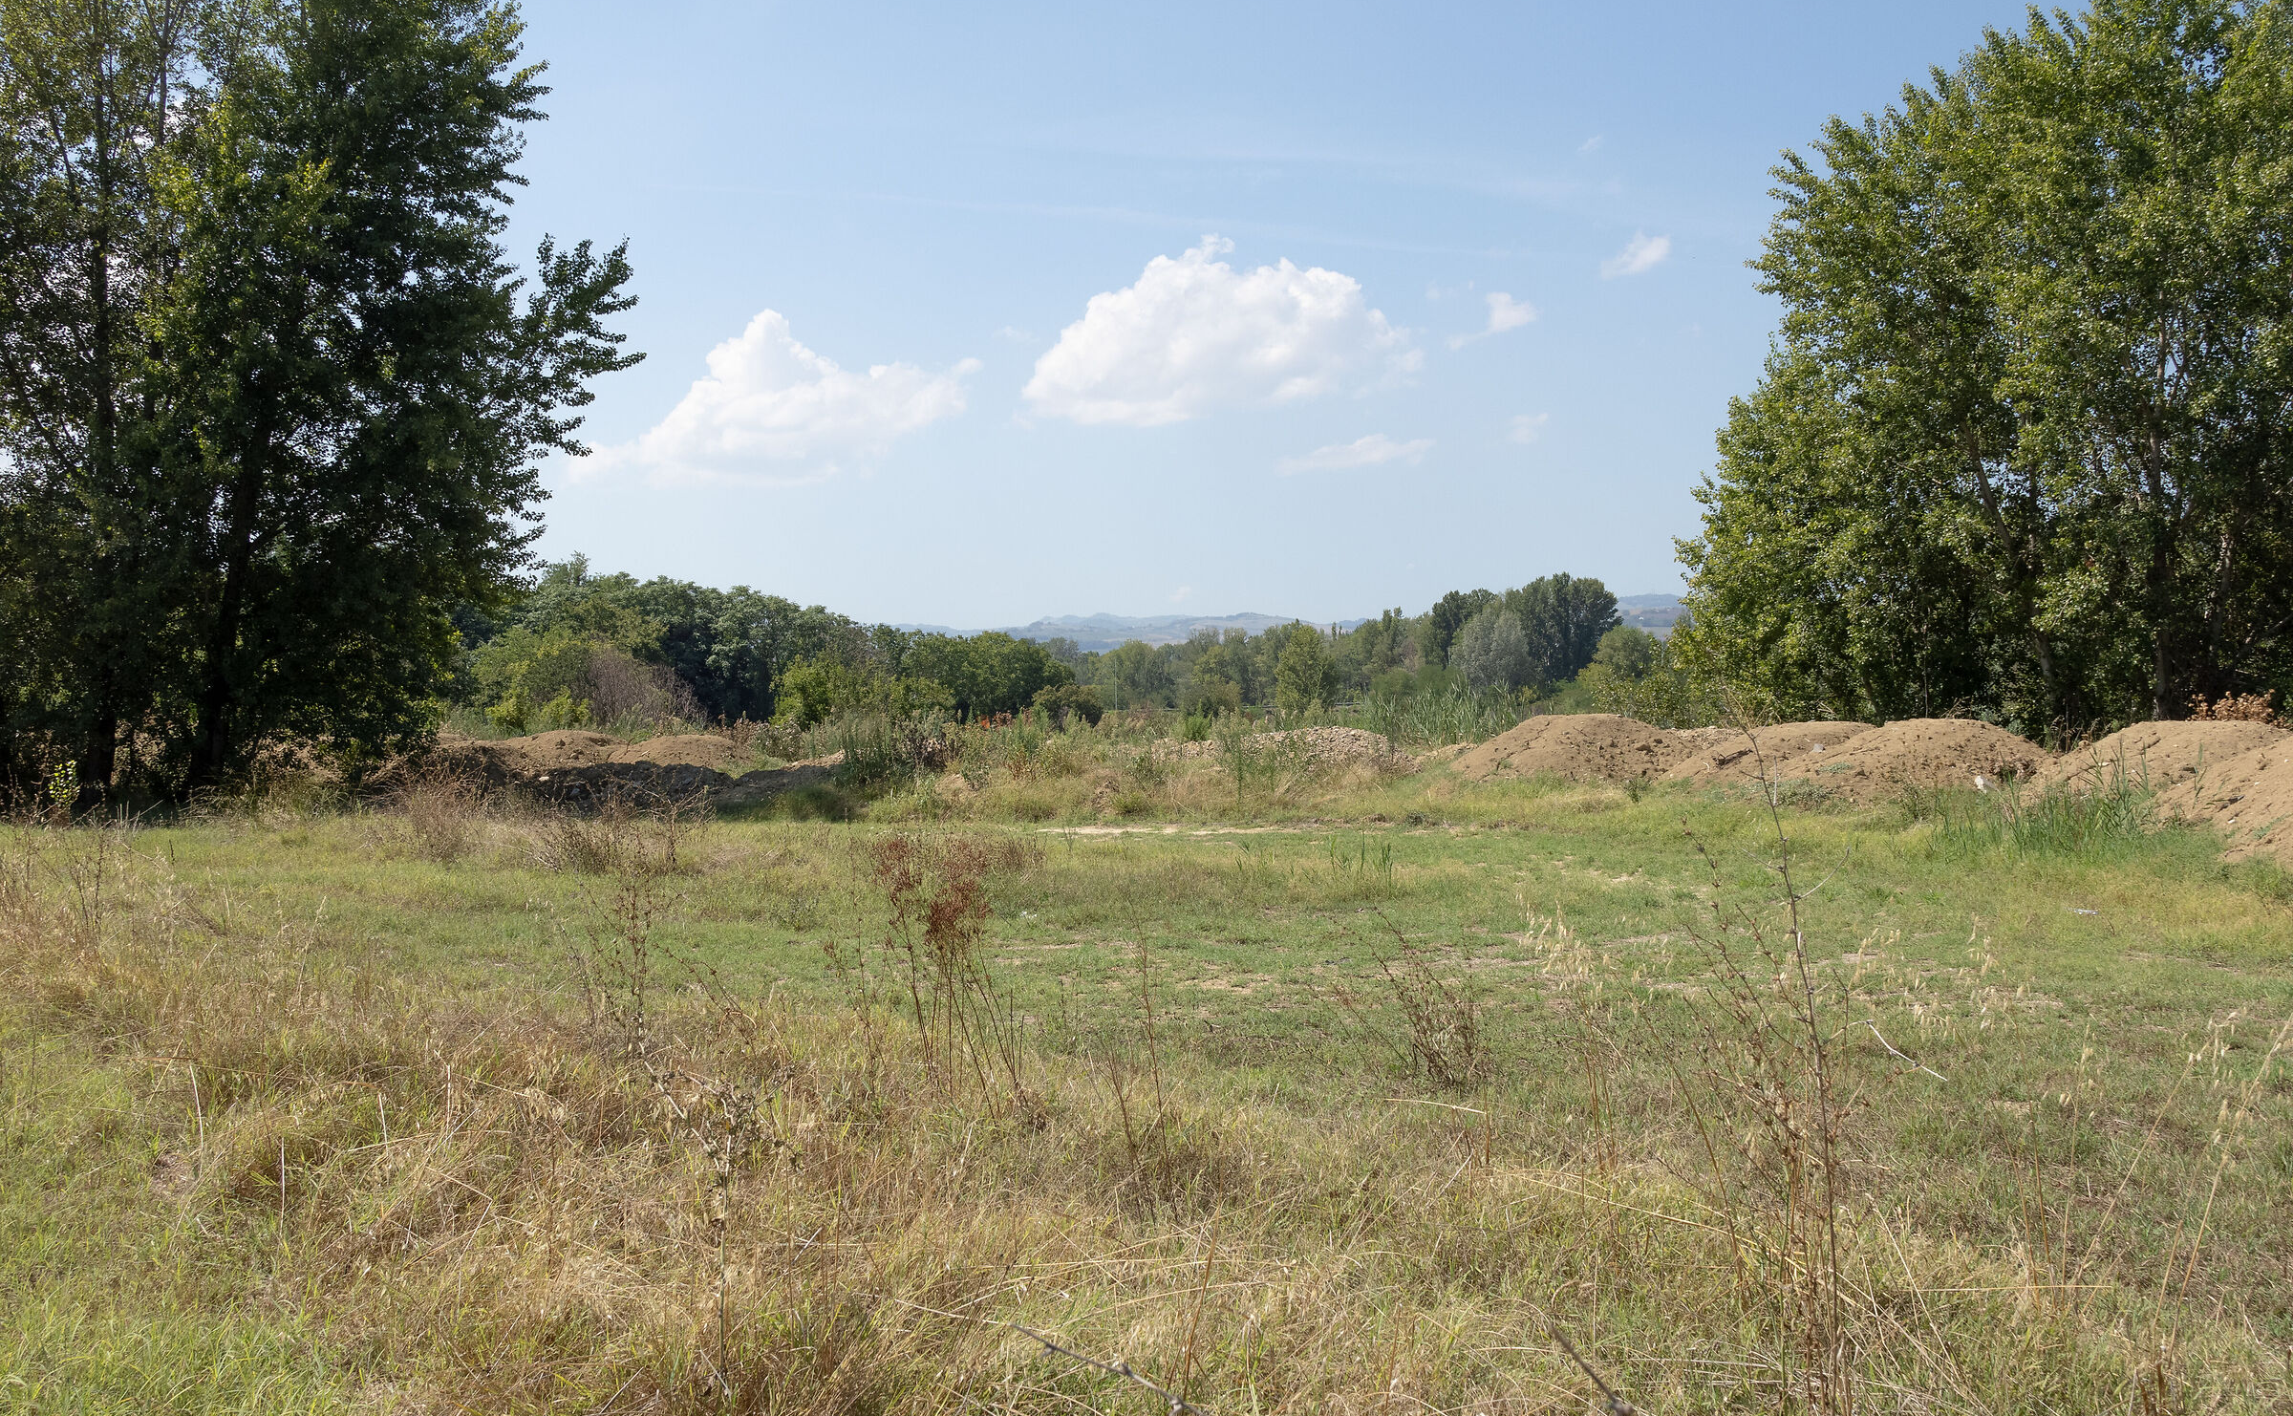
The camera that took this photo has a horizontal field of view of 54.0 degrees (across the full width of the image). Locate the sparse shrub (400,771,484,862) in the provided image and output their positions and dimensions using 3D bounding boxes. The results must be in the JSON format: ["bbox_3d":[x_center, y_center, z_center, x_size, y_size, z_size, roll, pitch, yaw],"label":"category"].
[{"bbox_3d":[-6.339,0.972,20.200,0.750,0.840,0.650,0,1,0],"label":"sparse shrub"}]

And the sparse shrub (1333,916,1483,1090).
[{"bbox_3d":[1.018,1.151,8.800,0.580,0.690,0.500,0,1,0],"label":"sparse shrub"}]

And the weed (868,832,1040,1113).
[{"bbox_3d":[-0.710,0.977,8.300,0.610,1.040,0.500,0,1,0],"label":"weed"}]

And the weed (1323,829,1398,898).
[{"bbox_3d":[1.616,1.176,17.000,0.550,0.530,0.500,0,1,0],"label":"weed"}]

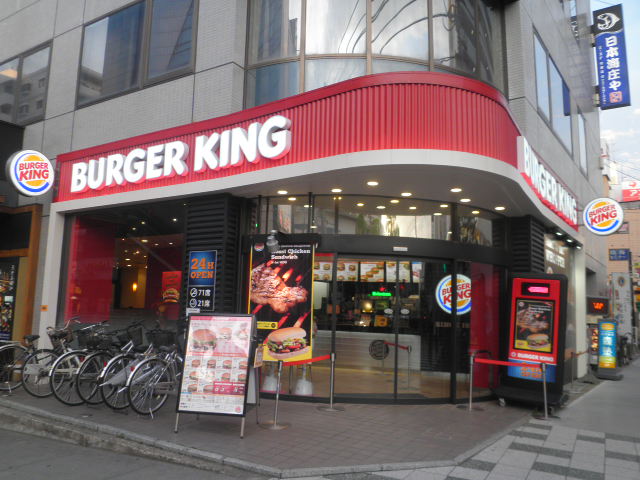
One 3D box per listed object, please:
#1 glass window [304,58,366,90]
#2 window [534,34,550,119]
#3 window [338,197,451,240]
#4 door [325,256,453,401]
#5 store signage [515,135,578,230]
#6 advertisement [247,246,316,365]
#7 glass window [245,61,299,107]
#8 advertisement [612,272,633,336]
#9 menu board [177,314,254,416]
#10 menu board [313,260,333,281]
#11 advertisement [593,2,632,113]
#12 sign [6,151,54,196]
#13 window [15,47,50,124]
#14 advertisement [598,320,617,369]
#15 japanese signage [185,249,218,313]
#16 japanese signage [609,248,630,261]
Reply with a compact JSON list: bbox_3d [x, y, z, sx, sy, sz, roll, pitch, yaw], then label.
[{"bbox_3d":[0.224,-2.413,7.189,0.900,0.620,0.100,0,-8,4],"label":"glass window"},{"bbox_3d":[4.776,-3.439,10.295,0.080,1.630,1.090,-6,-11,37],"label":"window"},{"bbox_3d":[1.201,-0.340,7.708,1.850,0.660,0.150,2,-9,-9],"label":"window"},{"bbox_3d":[1.056,1.348,7.305,1.880,2.120,0.220,2,-8,-4],"label":"door"},{"bbox_3d":[4.663,-0.995,9.666,0.160,0.640,4.530,-5,-10,37],"label":"store signage"},{"bbox_3d":[-0.600,0.934,7.380,0.940,1.800,0.040,0,-9,7],"label":"advertisement"},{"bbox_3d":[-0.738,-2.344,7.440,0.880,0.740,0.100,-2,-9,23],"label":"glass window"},{"bbox_3d":[10.023,2.146,15.929,0.620,2.200,0.120,-6,-11,37],"label":"advertisement"},{"bbox_3d":[-1.155,1.398,5.428,0.800,1.090,0.220,-1,-8,12],"label":"menu board"},{"bbox_3d":[0.071,0.808,12.210,0.570,0.480,0.080,0,-8,6],"label":"menu board"},{"bbox_3d":[10.422,-6.480,17.159,0.920,3.850,0.220,-6,-11,37],"label":"advertisement"},{"bbox_3d":[-5.729,-1.308,9.502,0.160,0.880,0.880,-4,-10,30],"label":"sign"},{"bbox_3d":[-6.516,-3.500,10.943,1.140,1.690,0.080,-4,-10,30],"label":"window"},{"bbox_3d":[6.501,2.362,10.856,0.400,1.120,0.140,-6,-11,37],"label":"advertisement"},{"bbox_3d":[-1.922,0.660,7.807,0.580,0.940,0.030,-4,-10,30],"label":"japanese signage"},{"bbox_3d":[12.461,0.603,20.000,0.900,0.520,0.120,-5,-10,35],"label":"japanese signage"}]

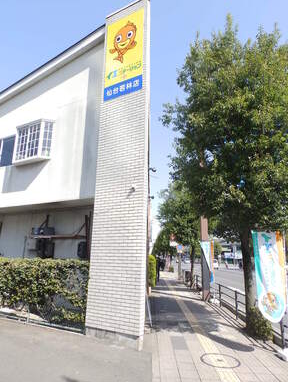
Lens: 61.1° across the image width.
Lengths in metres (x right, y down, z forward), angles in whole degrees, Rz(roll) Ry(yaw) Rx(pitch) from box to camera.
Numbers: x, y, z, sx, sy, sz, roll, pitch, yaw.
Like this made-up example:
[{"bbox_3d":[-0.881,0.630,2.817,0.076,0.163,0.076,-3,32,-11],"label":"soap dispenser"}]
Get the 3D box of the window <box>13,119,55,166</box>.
[{"bbox_3d":[-3.793,-1.574,8.340,1.328,1.417,0.420,-7,-16,28],"label":"window"}]

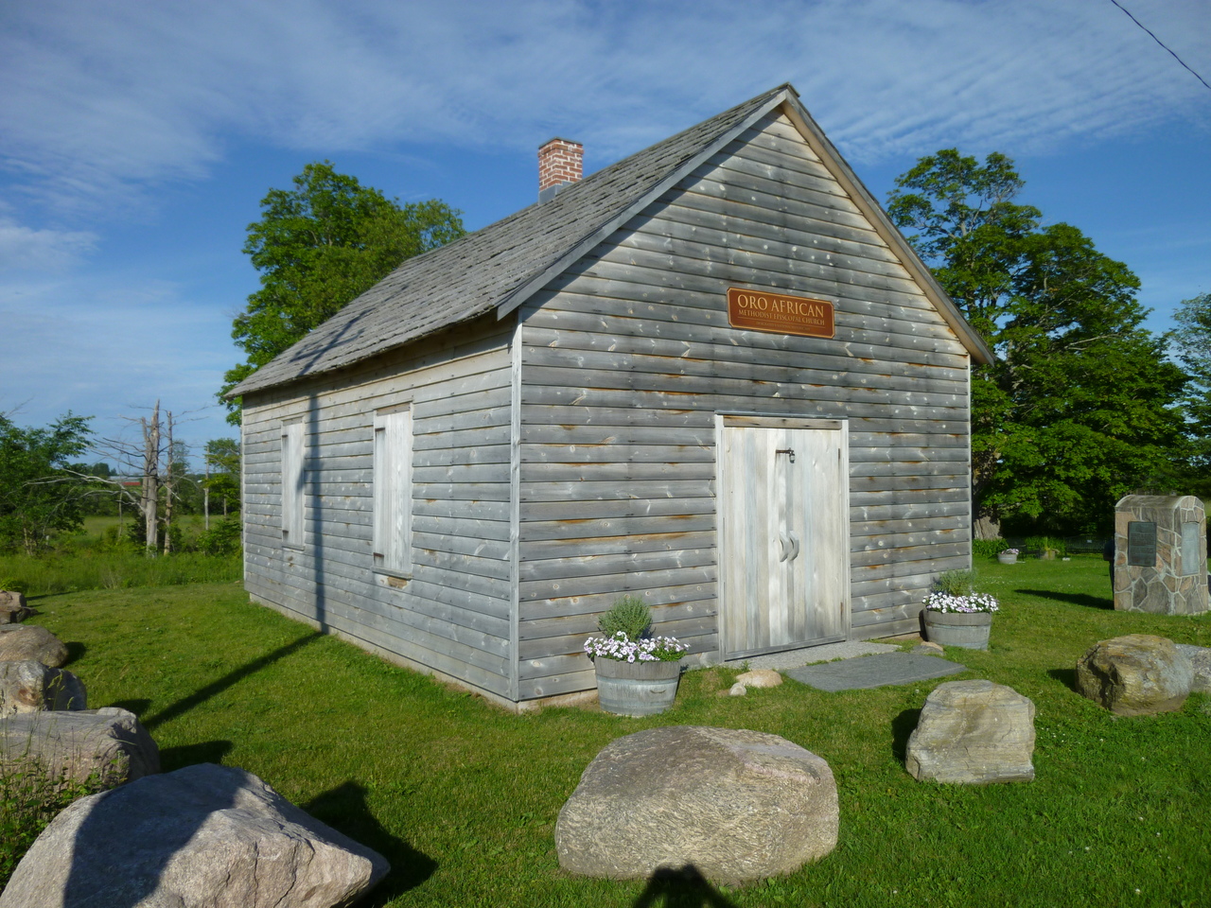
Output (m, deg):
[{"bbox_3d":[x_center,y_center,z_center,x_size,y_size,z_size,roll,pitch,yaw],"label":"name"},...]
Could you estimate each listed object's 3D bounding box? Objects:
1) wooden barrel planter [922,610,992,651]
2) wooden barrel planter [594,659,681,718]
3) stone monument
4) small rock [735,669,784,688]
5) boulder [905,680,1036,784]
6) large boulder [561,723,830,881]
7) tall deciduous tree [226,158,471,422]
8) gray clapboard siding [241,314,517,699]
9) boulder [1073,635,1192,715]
[{"bbox_3d":[3.701,1.806,9.052,0.643,0.356,0.643,1,-2,-35],"label":"wooden barrel planter"},{"bbox_3d":[0.250,1.743,6.660,0.660,0.368,0.660,0,-2,0],"label":"wooden barrel planter"},{"bbox_3d":[7.242,1.273,11.435,0.840,1.500,0.700,1,-2,-33],"label":"stone monument"},{"bbox_3d":[1.308,1.866,7.312,0.370,0.130,0.280,-1,-2,10],"label":"small rock"},{"bbox_3d":[2.092,1.582,5.045,0.690,0.500,0.480,-1,-2,22],"label":"boulder"},{"bbox_3d":[0.419,1.538,4.017,1.250,0.540,0.820,-1,-2,6],"label":"large boulder"},{"bbox_3d":[-8.936,-3.360,30.095,9.000,13.357,9.000,0,-2,0],"label":"tall deciduous tree"},{"bbox_3d":[-3.171,0.462,10.206,0.120,3.036,8.910,1,-2,-35],"label":"gray clapboard siding"},{"bbox_3d":[3.909,1.623,6.483,0.750,0.490,0.660,-1,-2,31],"label":"boulder"}]

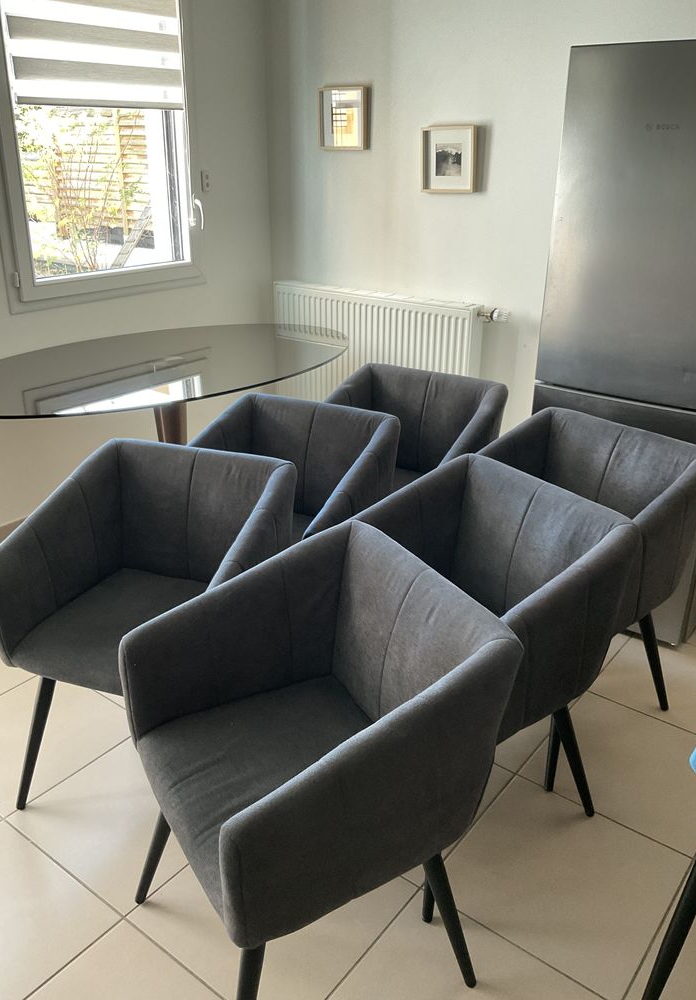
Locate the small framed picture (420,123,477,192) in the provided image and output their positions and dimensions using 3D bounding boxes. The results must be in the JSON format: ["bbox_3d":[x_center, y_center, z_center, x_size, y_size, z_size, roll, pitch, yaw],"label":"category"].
[{"bbox_3d":[0.423,-1.430,3.522,0.250,0.253,0.042,17,29,34],"label":"small framed picture"}]

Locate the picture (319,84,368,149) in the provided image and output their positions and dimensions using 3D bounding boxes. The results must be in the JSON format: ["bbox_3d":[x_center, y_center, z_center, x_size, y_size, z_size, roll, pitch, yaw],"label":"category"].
[{"bbox_3d":[-0.018,-1.714,3.772,0.250,0.253,0.042,17,29,34],"label":"picture"}]

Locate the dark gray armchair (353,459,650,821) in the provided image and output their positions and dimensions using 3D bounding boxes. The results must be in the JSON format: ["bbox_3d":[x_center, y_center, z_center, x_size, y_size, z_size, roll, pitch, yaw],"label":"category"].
[{"bbox_3d":[0.250,0.392,2.000,0.585,0.810,0.589,-16,29,-34],"label":"dark gray armchair"}]

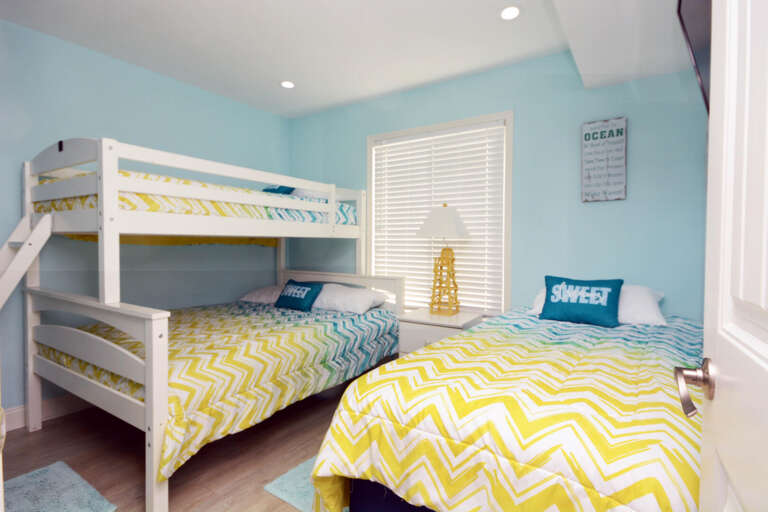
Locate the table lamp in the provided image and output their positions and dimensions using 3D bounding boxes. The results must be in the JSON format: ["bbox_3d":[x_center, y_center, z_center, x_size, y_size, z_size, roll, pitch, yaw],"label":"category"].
[{"bbox_3d":[0.465,0.015,2.959,0.320,0.852,0.320,2,2,32],"label":"table lamp"}]

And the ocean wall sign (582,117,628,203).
[{"bbox_3d":[1.436,-0.623,2.524,0.260,0.530,0.025,2,2,32],"label":"ocean wall sign"}]

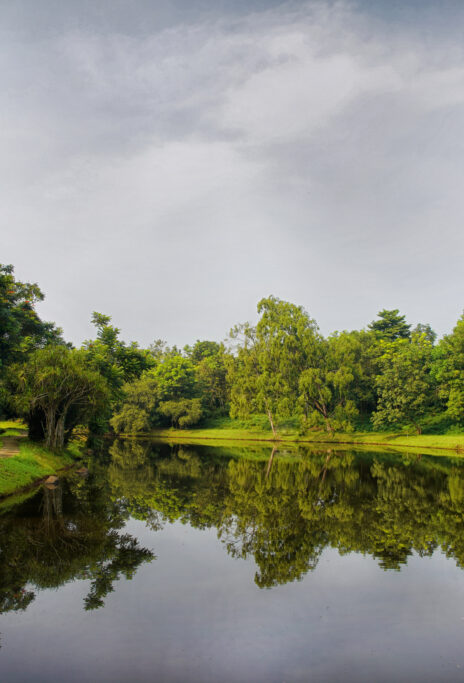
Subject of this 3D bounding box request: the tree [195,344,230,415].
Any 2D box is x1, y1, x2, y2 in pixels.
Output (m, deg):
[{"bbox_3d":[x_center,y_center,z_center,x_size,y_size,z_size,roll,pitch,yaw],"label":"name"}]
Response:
[{"bbox_3d":[-1.540,3.420,57.000,3.440,6.350,3.600,1,-5,-2],"label":"tree"}]

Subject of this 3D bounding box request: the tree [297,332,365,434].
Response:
[{"bbox_3d":[6.930,2.950,48.000,4.660,7.170,4.700,0,-5,8],"label":"tree"}]

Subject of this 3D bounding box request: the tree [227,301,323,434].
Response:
[{"bbox_3d":[3.090,1.780,48.500,6.540,9.950,6.000,0,-5,4],"label":"tree"}]

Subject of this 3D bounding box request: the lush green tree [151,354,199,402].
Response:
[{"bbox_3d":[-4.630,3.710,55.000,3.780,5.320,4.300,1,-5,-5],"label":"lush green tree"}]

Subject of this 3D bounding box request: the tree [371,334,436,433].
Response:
[{"bbox_3d":[12.000,2.850,47.500,4.300,6.960,4.500,-1,-5,14],"label":"tree"}]

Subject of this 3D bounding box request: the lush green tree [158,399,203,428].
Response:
[{"bbox_3d":[-3.920,5.590,53.000,3.490,2.330,3.200,1,-5,-4],"label":"lush green tree"}]

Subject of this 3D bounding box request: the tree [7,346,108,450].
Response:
[{"bbox_3d":[-7.280,2.380,28.500,4.110,4.340,4.200,2,-5,-14],"label":"tree"}]

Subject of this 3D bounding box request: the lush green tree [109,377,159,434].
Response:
[{"bbox_3d":[-7.650,4.970,53.000,3.780,4.500,3.900,1,-5,-8],"label":"lush green tree"}]

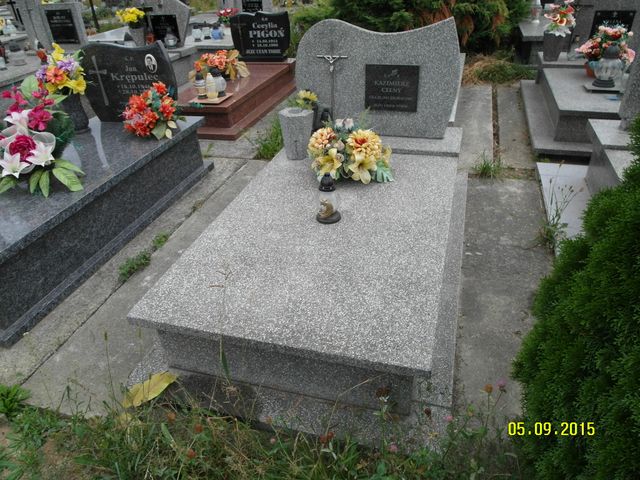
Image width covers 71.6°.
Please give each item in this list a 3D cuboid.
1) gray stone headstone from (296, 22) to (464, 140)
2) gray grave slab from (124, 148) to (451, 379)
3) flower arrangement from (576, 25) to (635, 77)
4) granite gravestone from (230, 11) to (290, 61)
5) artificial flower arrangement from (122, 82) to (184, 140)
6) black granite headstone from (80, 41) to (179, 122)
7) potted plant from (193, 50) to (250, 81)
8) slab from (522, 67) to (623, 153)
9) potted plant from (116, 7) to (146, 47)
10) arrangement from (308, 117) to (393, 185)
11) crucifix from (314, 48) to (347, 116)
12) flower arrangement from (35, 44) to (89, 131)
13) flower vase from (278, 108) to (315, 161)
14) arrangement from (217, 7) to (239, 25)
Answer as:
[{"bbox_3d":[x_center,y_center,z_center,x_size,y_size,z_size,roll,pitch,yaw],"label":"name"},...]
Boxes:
[{"bbox_3d":[0.335,-1.009,2.795,1.023,0.693,0.084,7,34,16],"label":"gray stone headstone"},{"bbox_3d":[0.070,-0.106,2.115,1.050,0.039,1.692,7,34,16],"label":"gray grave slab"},{"bbox_3d":[2.441,-1.620,3.794,0.430,0.389,0.378,7,34,16],"label":"flower arrangement"},{"bbox_3d":[-0.637,-2.258,4.918,0.650,0.510,0.100,6,35,17],"label":"granite gravestone"},{"bbox_3d":[-1.062,-0.820,2.830,0.378,0.315,0.326,7,34,16],"label":"artificial flower arrangement"},{"bbox_3d":[-1.290,-1.072,3.043,0.710,0.530,0.080,6,35,17],"label":"black granite headstone"},{"bbox_3d":[-1.000,-1.767,4.506,0.567,0.278,0.420,7,34,16],"label":"potted plant"},{"bbox_3d":[2.395,-1.176,3.702,1.214,0.254,1.942,7,34,16],"label":"slab"},{"bbox_3d":[-2.287,-2.603,5.448,0.350,0.460,0.320,6,35,17],"label":"potted plant"},{"bbox_3d":[0.176,-0.477,2.273,0.420,0.250,0.310,6,35,17],"label":"arrangement"},{"bbox_3d":[0.079,-0.987,2.838,0.210,0.420,0.032,7,34,16],"label":"crucifix"},{"bbox_3d":[-1.718,-1.023,3.000,0.346,0.551,0.336,7,34,16],"label":"flower arrangement"},{"bbox_3d":[-0.128,-0.587,2.474,0.190,0.258,0.185,6,35,17],"label":"flower vase"},{"bbox_3d":[-1.400,-3.311,6.589,0.340,0.270,0.300,6,35,17],"label":"arrangement"}]

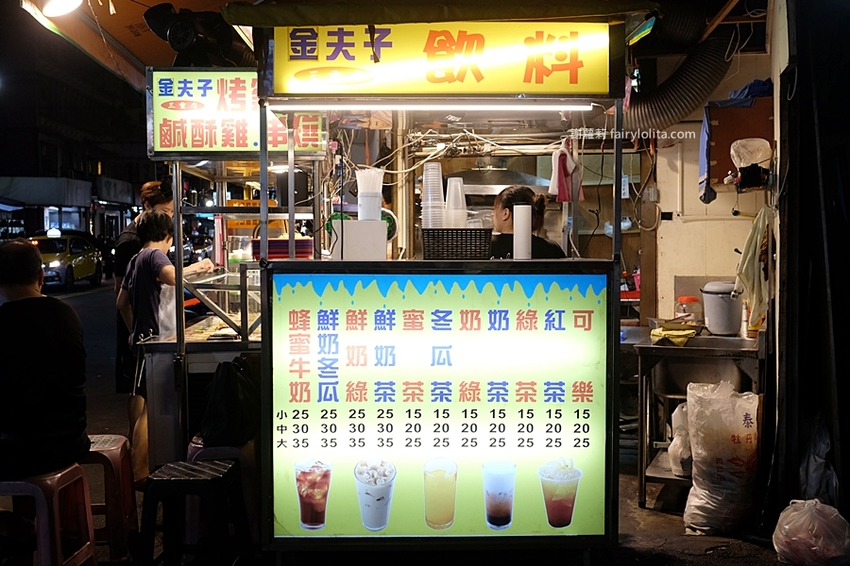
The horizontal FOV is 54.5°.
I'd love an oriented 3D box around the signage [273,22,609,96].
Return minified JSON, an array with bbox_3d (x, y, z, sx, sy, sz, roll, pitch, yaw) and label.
[{"bbox_3d":[0.059,-0.810,3.027,1.214,0.259,0.100,0,2,-2],"label":"signage"}]

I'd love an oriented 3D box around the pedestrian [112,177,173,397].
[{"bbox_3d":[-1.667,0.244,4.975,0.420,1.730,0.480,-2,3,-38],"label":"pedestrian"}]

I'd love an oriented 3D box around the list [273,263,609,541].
[{"bbox_3d":[0.057,0.447,3.060,1.224,0.975,0.080,0,2,-2],"label":"list"}]

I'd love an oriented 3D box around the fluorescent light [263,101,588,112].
[{"bbox_3d":[0.020,-0.651,3.080,1.205,0.035,0.045,0,2,-2],"label":"fluorescent light"}]

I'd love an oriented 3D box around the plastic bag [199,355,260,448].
[{"bbox_3d":[-0.881,0.530,3.760,0.290,0.420,0.210,0,2,-6],"label":"plastic bag"}]

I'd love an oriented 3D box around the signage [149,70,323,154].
[{"bbox_3d":[-0.968,-0.874,4.270,0.888,0.449,0.100,0,2,-2],"label":"signage"}]

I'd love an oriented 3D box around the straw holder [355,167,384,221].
[{"bbox_3d":[-0.215,-0.347,3.200,0.112,0.200,0.112,0,2,-2],"label":"straw holder"}]

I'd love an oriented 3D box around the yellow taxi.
[{"bbox_3d":[-11.673,-0.682,26.200,1.750,1.580,4.450,0,2,-6],"label":"yellow taxi"}]

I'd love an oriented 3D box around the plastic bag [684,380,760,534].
[{"bbox_3d":[1.408,0.821,3.910,0.330,0.690,0.260,0,2,0],"label":"plastic bag"}]

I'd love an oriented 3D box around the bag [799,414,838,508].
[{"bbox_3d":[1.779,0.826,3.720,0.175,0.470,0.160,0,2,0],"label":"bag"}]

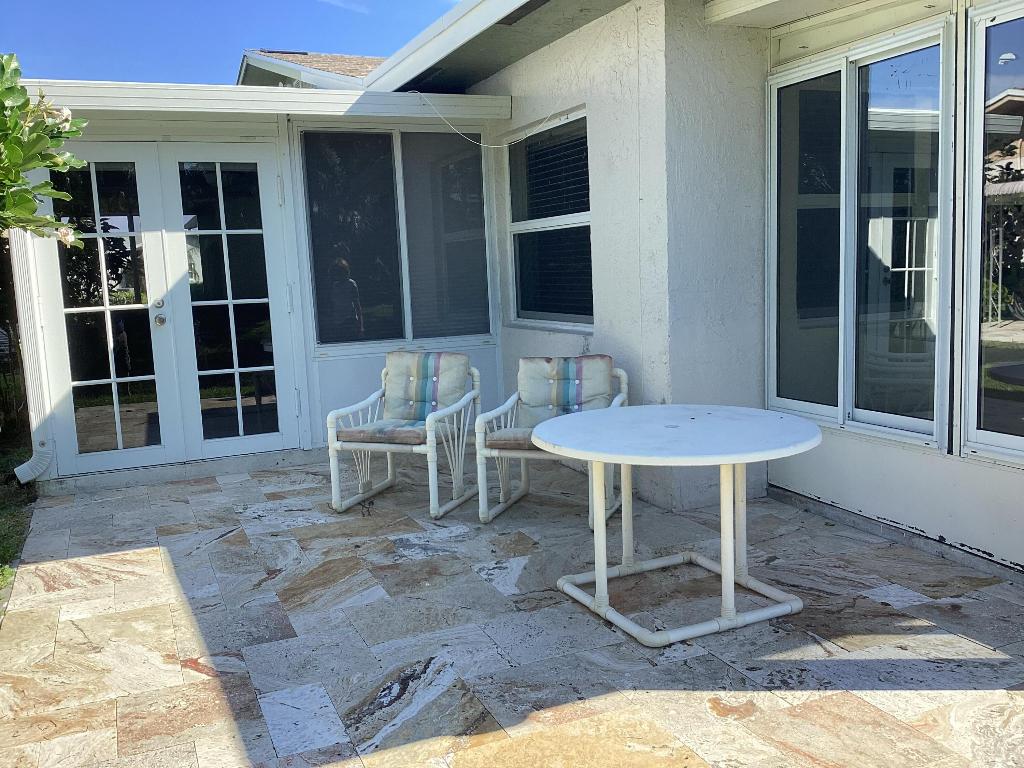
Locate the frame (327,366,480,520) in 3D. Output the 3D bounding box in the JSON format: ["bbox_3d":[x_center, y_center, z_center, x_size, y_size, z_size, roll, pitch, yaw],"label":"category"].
[{"bbox_3d":[-0.589,0.265,5.173,0.635,0.820,0.630,1,8,21],"label":"frame"}]

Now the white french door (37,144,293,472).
[{"bbox_3d":[-2.190,-0.503,5.886,1.492,2.046,0.080,-5,8,-21],"label":"white french door"}]

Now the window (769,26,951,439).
[{"bbox_3d":[1.571,-0.646,4.269,0.090,1.729,1.181,-5,8,-21],"label":"window"}]

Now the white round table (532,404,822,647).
[{"bbox_3d":[0.624,0.504,3.545,1.075,0.670,1.075,-2,7,0],"label":"white round table"}]

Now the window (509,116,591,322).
[{"bbox_3d":[0.222,-1.053,6.123,0.080,1.291,1.371,-5,8,-21],"label":"window"}]

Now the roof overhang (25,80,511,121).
[{"bbox_3d":[-1.467,-1.815,5.918,3.109,0.158,0.120,-5,8,-21],"label":"roof overhang"}]

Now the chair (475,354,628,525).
[{"bbox_3d":[0.219,0.274,4.851,0.630,0.820,0.630,1,8,22],"label":"chair"}]

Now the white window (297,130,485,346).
[{"bbox_3d":[-0.777,-1.018,6.381,1.300,1.452,0.080,-5,8,-21],"label":"white window"}]

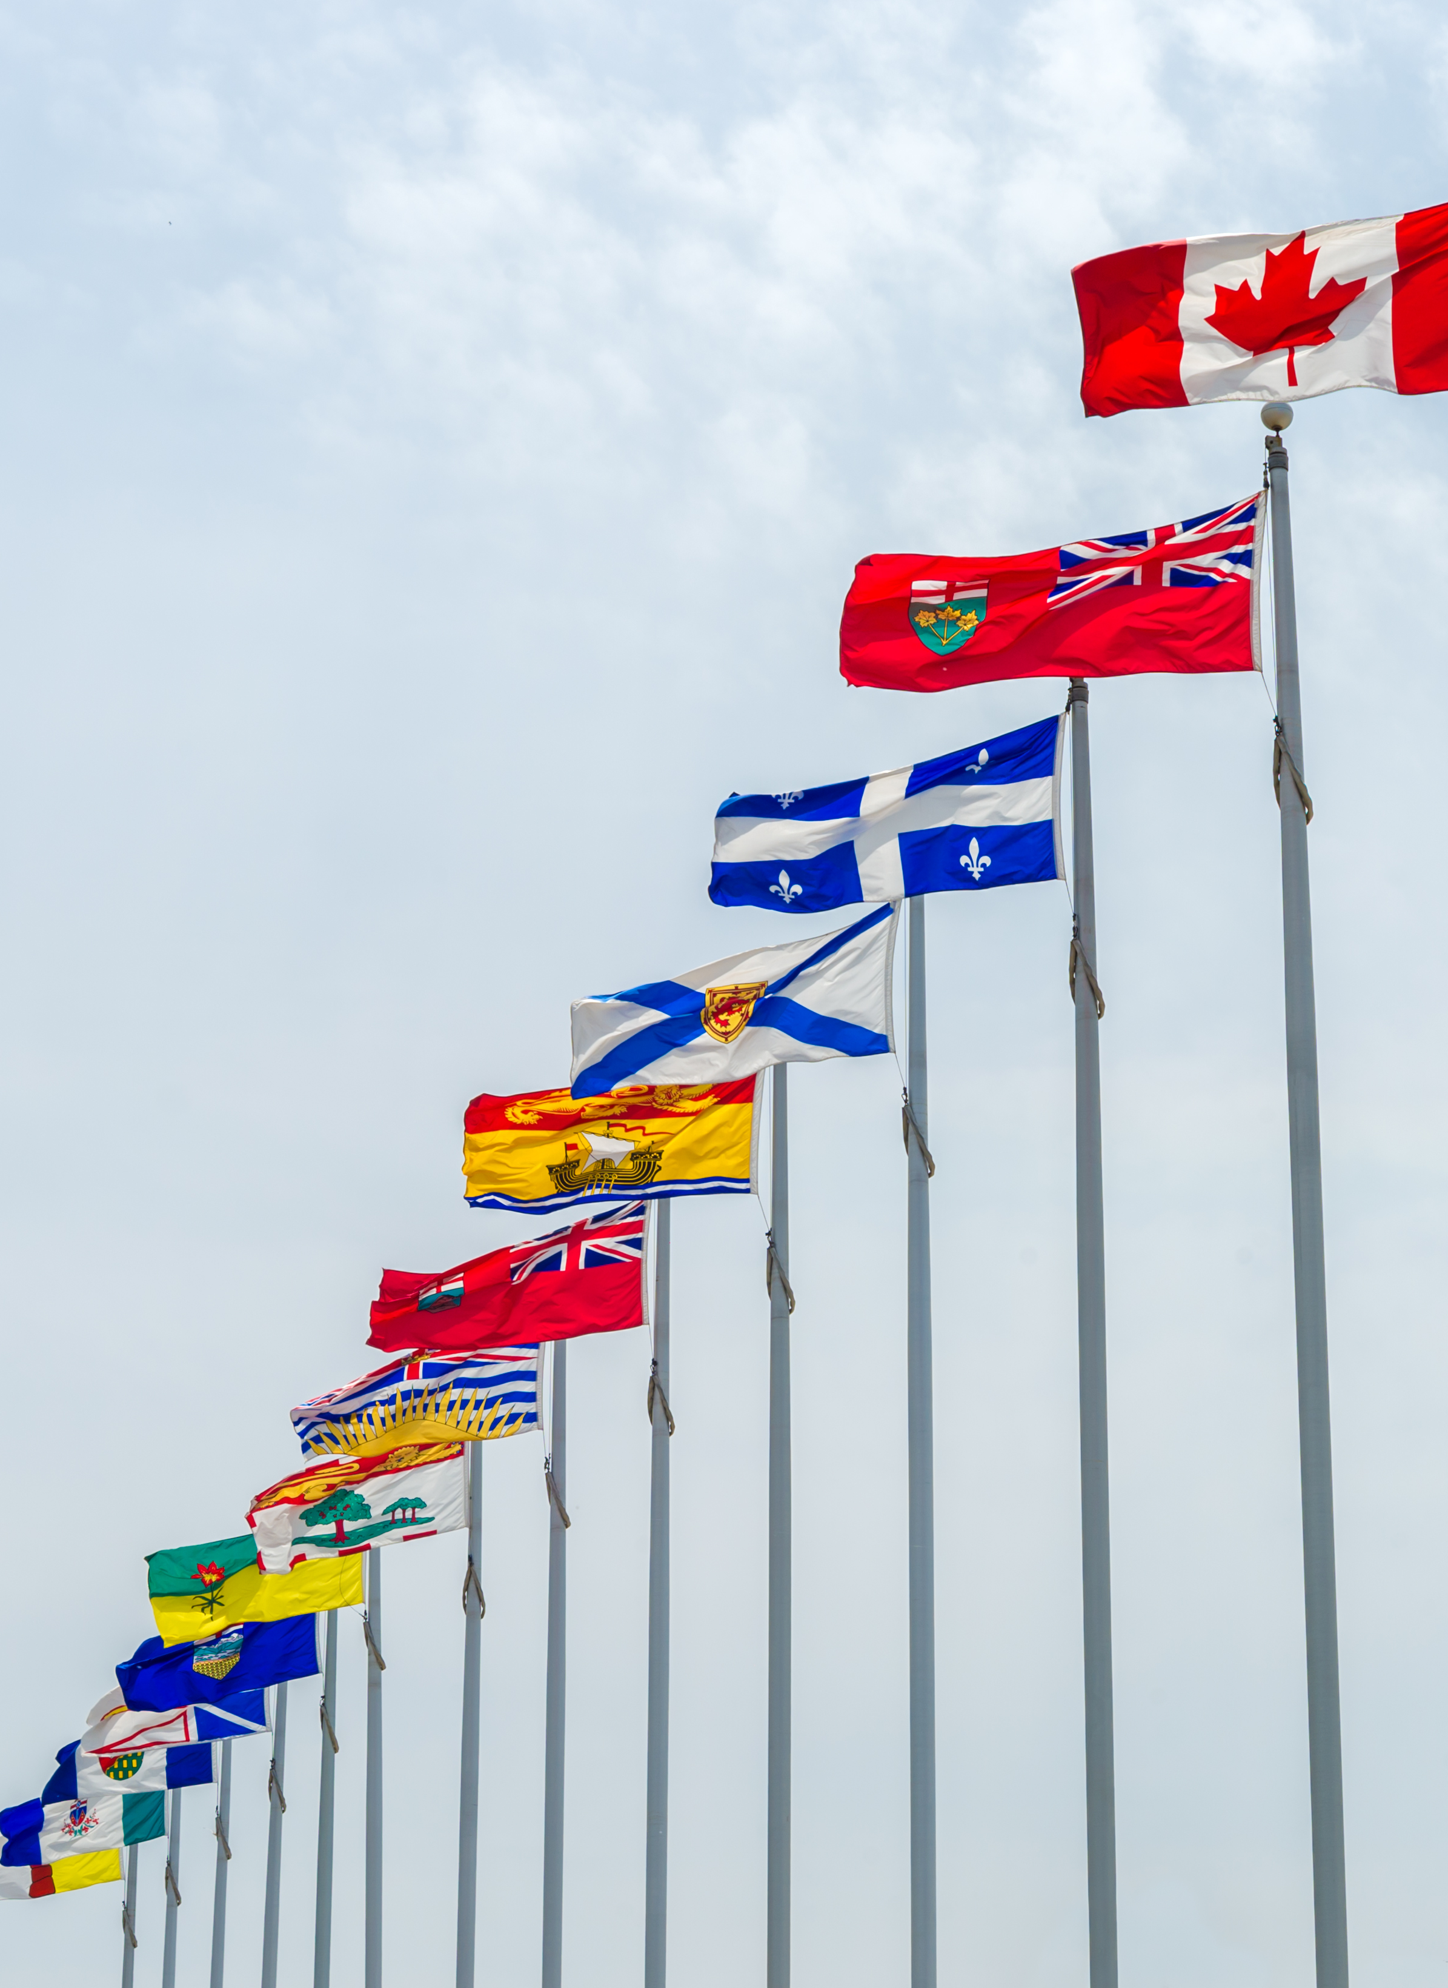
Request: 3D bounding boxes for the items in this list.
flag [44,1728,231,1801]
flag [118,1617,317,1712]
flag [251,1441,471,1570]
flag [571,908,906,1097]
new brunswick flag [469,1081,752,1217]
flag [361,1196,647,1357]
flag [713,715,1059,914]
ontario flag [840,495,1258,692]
[{"bbox_3d":[-5.792,7.326,45.288,1.660,0.970,0.330,-5,-21,-2],"label":"flag"},{"bbox_3d":[-4.393,5.631,40.425,1.764,1.030,0.330,-8,-21,-3],"label":"flag"},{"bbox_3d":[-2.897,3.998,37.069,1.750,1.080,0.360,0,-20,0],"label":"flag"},{"bbox_3d":[0.059,0.047,26.239,1.800,1.050,0.340,0,-20,0],"label":"flag"},{"bbox_3d":[-0.687,0.858,28.474,1.783,0.970,0.330,-2,-21,-1],"label":"new brunswick flag"},{"bbox_3d":[-1.426,1.860,30.846,1.848,0.990,0.330,-5,-21,-2],"label":"flag"},{"bbox_3d":[0.829,-0.936,23.730,1.780,0.980,0.320,0,-20,0],"label":"flag"},{"bbox_3d":[1.491,-1.833,21.351,1.840,0.960,0.320,0,-20,0],"label":"ontario flag"}]

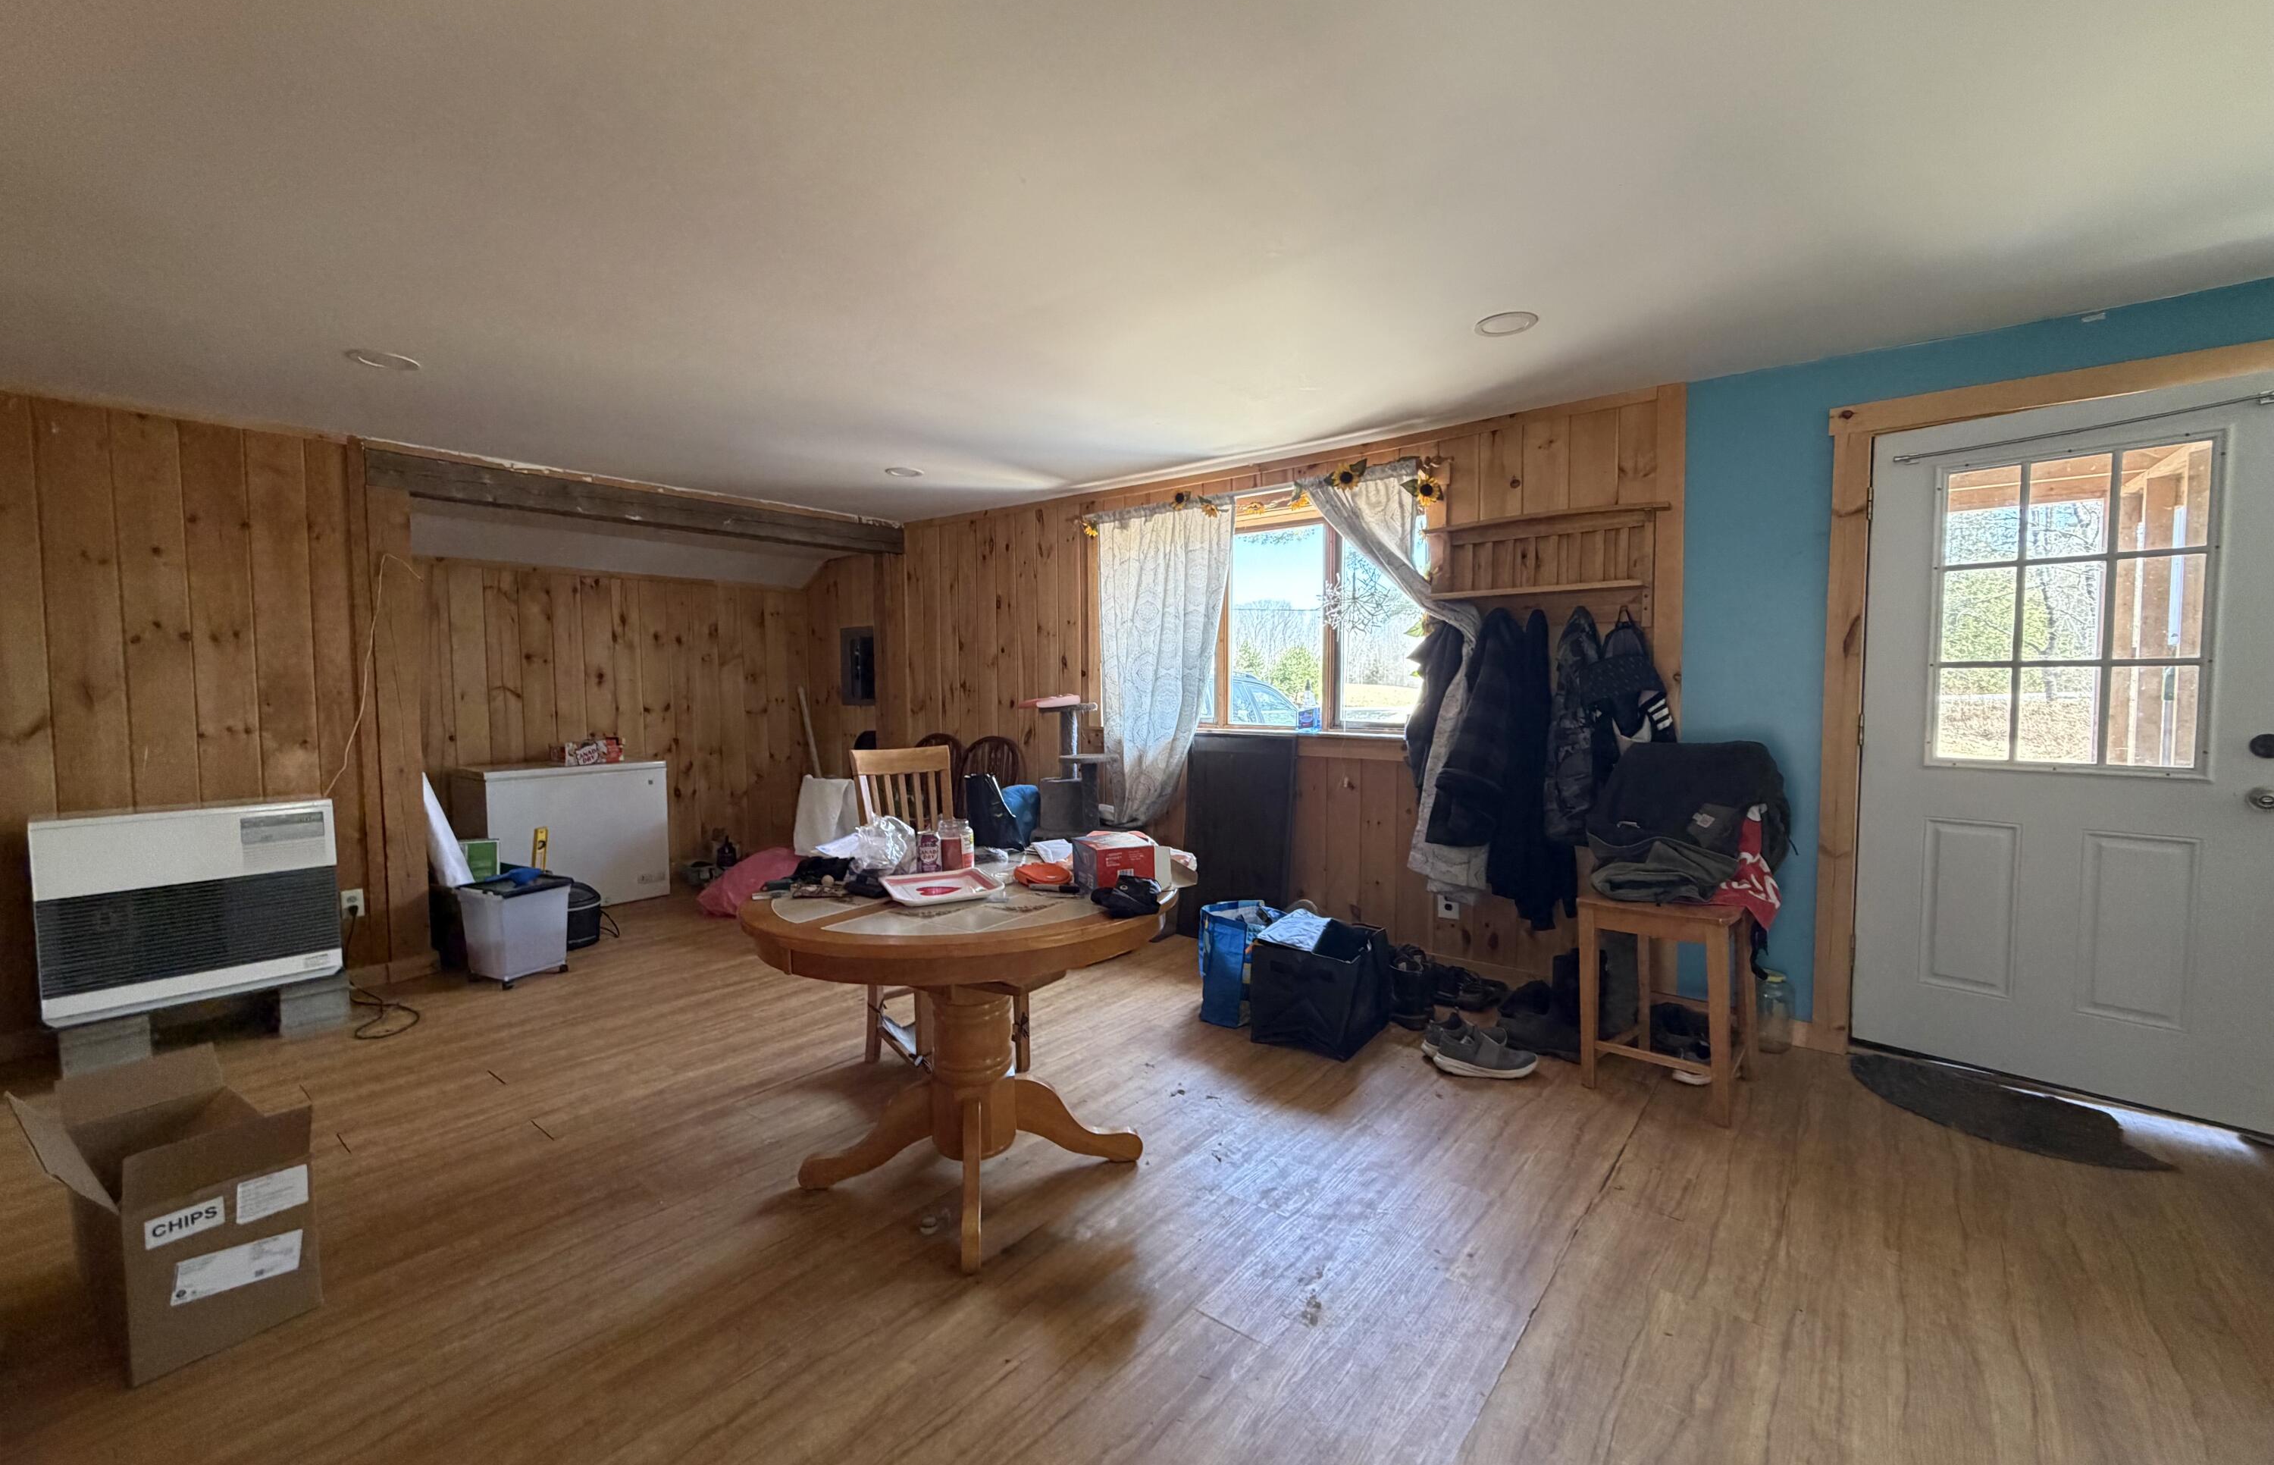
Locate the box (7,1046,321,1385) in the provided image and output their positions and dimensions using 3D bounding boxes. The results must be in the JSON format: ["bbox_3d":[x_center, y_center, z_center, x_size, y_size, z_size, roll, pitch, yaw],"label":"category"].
[{"bbox_3d":[-1.980,0.944,1.872,0.650,0.420,0.330,2,4,34],"label":"box"}]

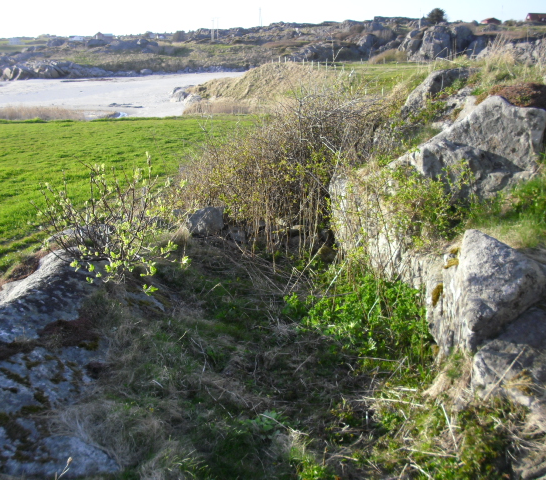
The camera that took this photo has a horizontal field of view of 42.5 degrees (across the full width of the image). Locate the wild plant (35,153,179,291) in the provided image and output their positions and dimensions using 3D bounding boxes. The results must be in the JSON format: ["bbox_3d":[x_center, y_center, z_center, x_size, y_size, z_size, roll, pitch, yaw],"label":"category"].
[{"bbox_3d":[-1.242,-0.172,5.355,0.968,0.885,0.920,-3,16,-12],"label":"wild plant"}]

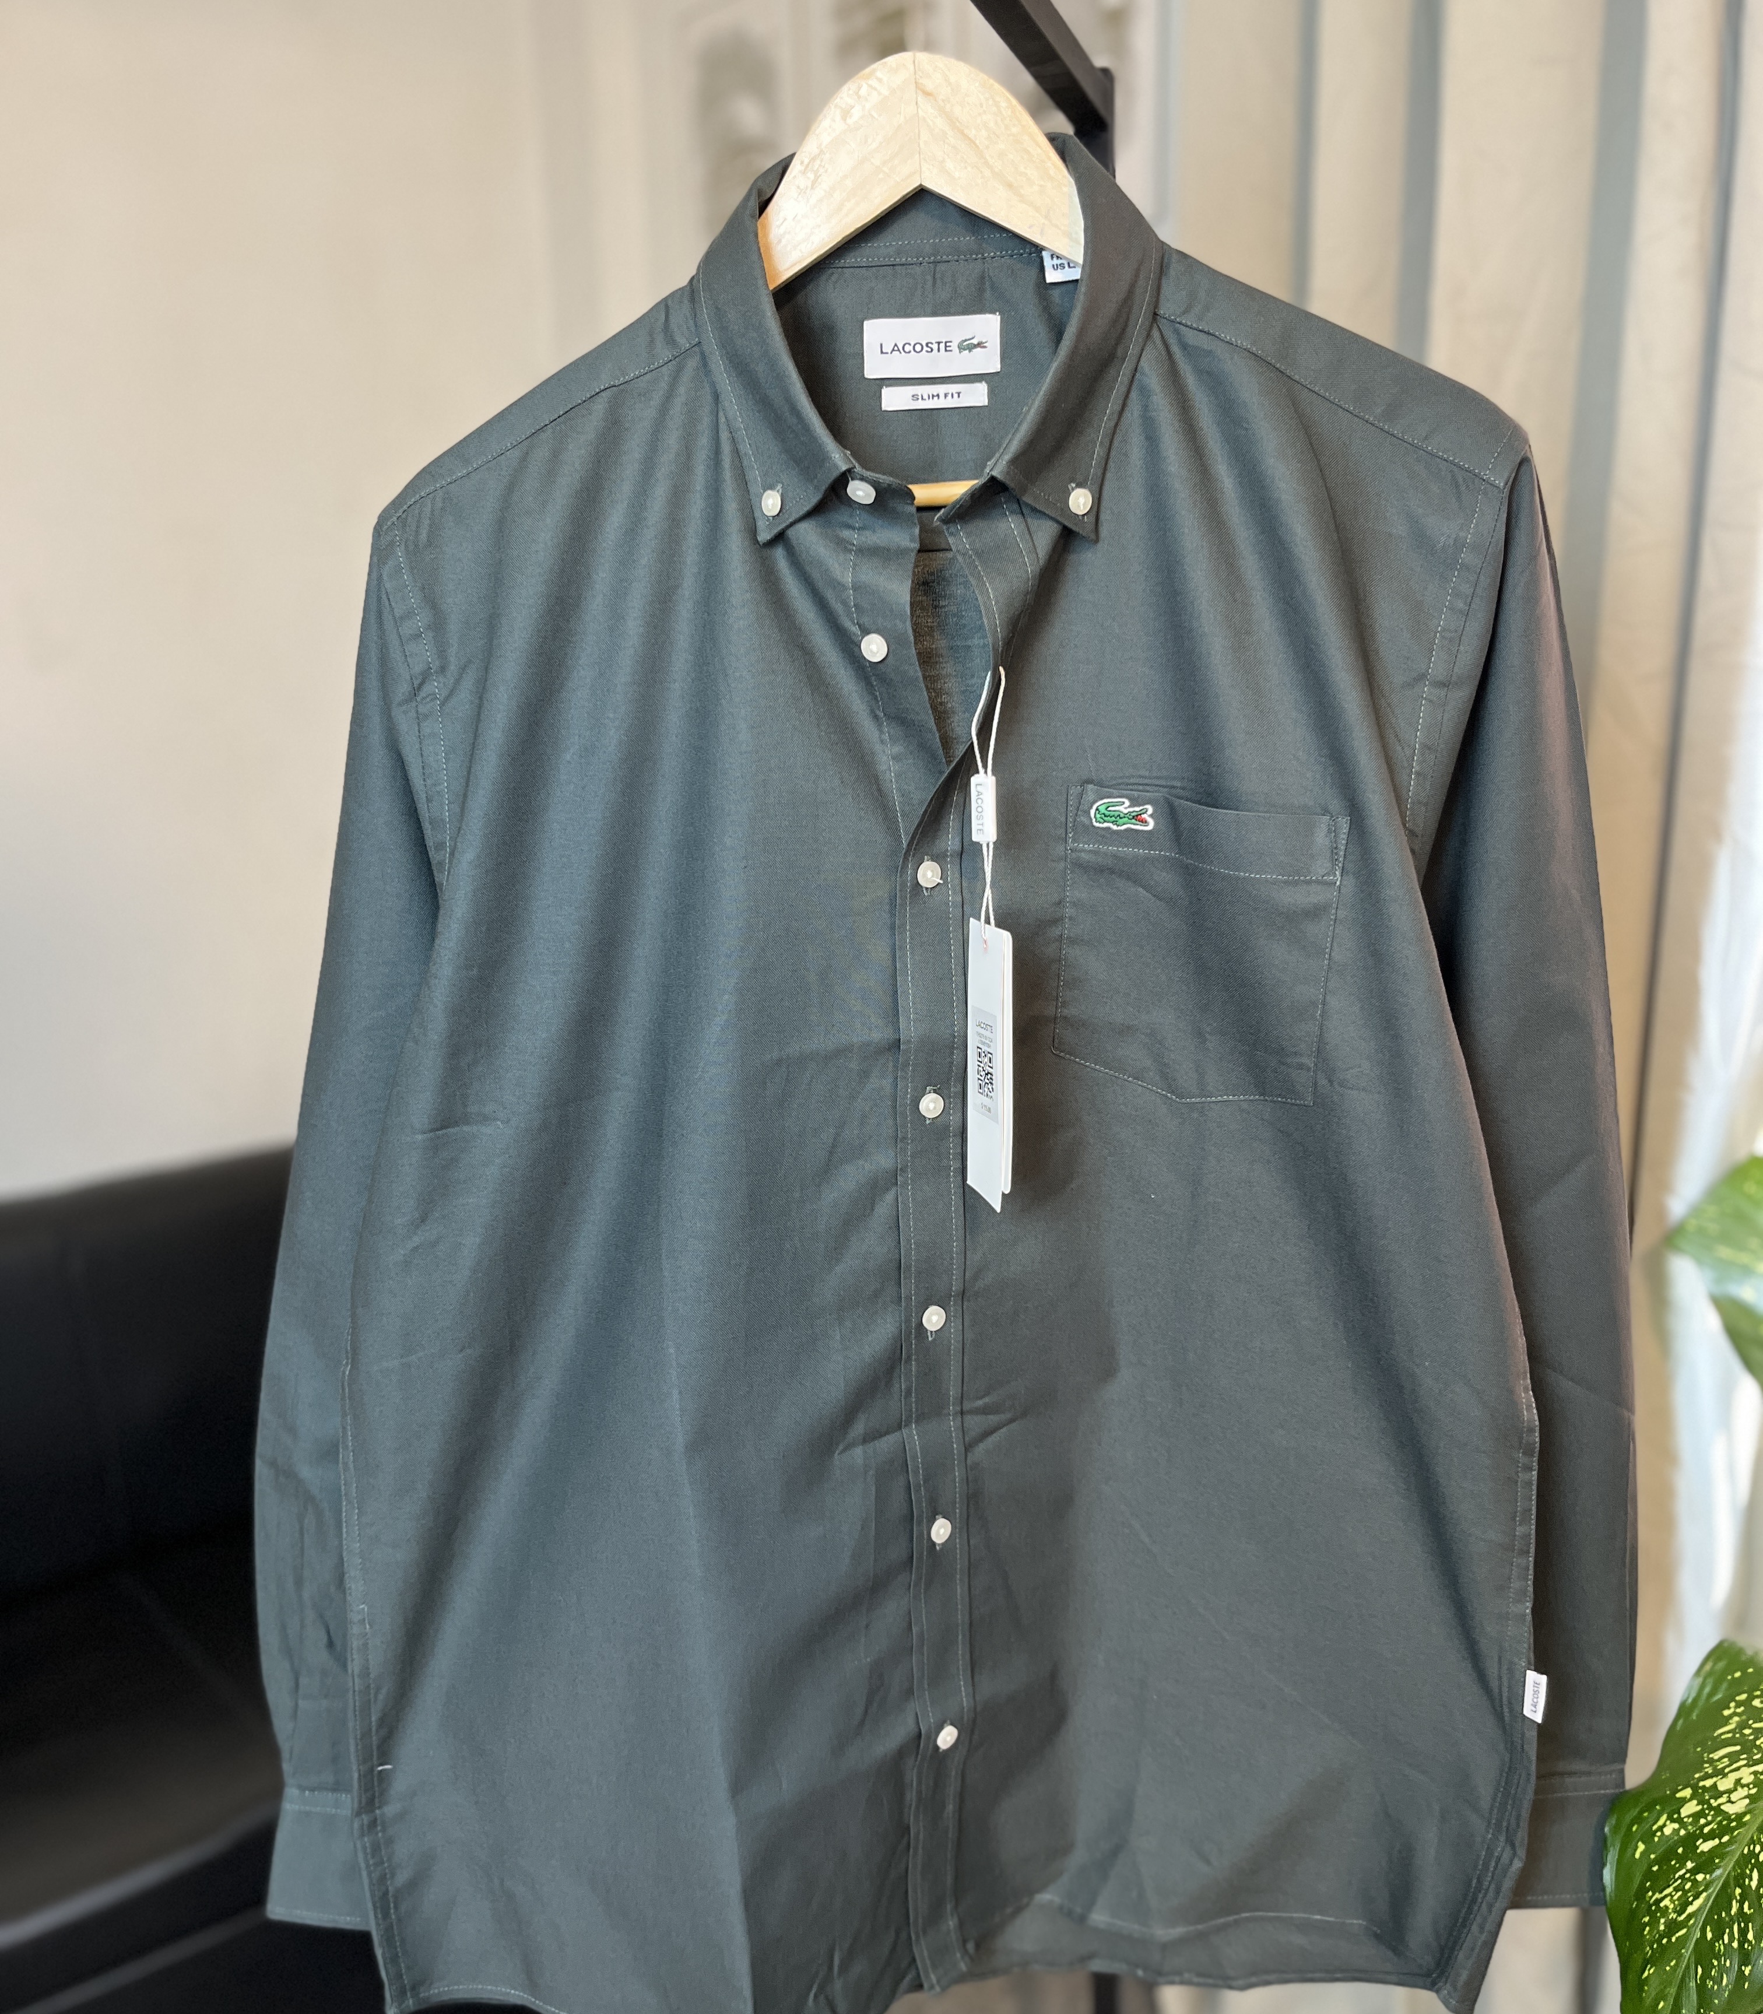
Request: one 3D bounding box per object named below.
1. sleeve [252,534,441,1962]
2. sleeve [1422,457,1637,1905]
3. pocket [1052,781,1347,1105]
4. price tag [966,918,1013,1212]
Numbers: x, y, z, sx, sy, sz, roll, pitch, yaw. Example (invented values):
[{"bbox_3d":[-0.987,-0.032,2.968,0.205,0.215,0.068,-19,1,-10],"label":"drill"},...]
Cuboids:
[{"bbox_3d":[-0.240,0.117,0.842,0.115,0.670,0.100,7,11,7],"label":"sleeve"},{"bbox_3d":[0.281,0.095,0.815,0.115,0.670,0.100,-5,11,7],"label":"sleeve"},{"bbox_3d":[0.136,-0.028,0.763,0.120,0.130,0.020,5,10,2],"label":"pocket"},{"bbox_3d":[0.044,0.024,0.732,0.006,0.115,0.042,-5,11,-22],"label":"price tag"}]

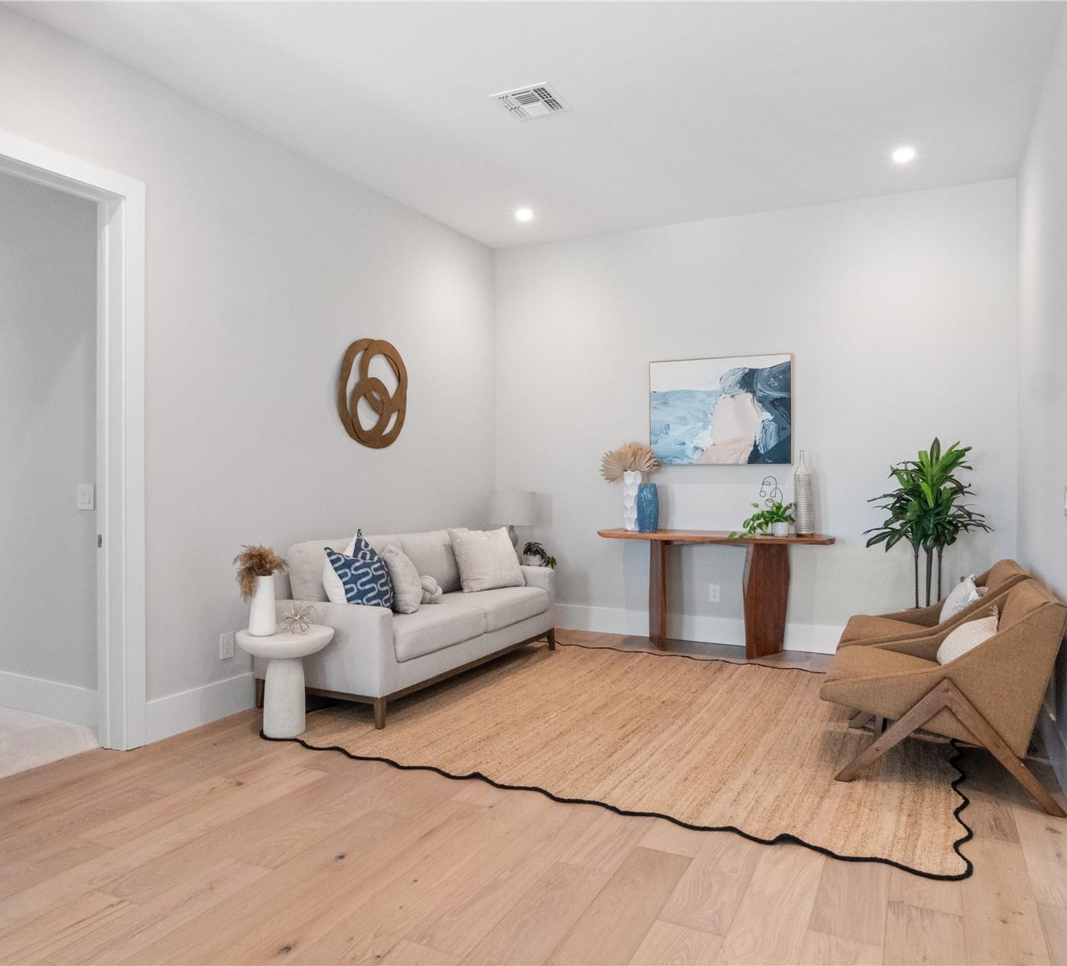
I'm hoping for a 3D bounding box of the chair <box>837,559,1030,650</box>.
[{"bbox_3d":[2.055,0.795,3.879,0.834,0.764,0.734,0,0,26],"label":"chair"}]

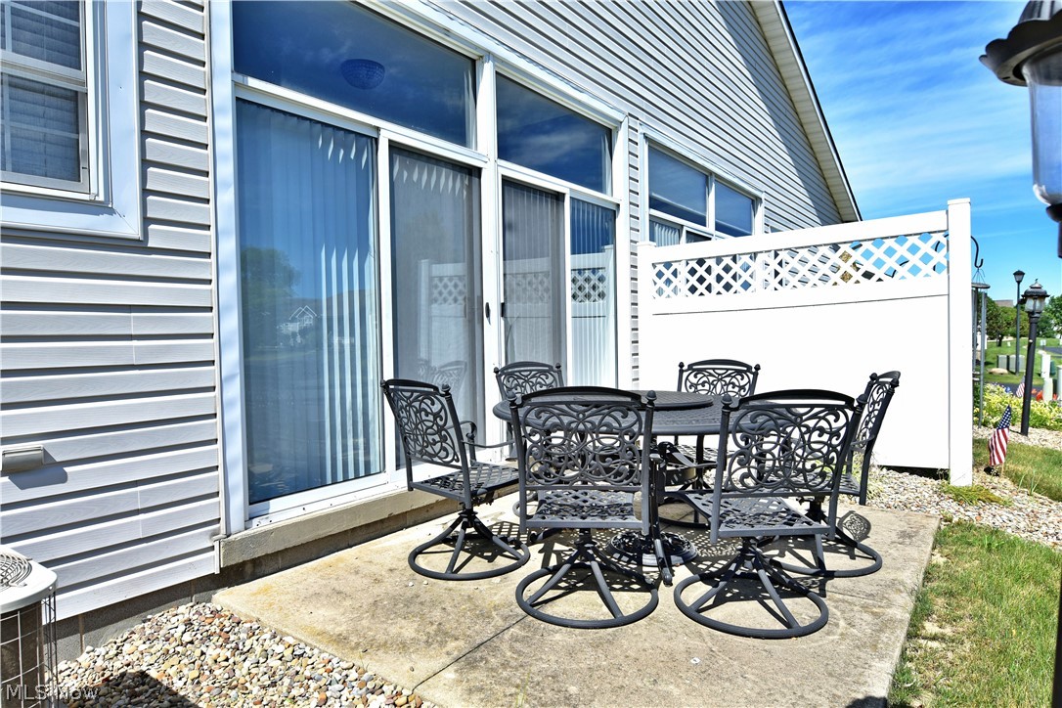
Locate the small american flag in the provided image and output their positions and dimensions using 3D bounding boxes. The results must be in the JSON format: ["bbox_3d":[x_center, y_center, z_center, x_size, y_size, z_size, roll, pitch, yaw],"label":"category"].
[{"bbox_3d":[3.595,0.641,4.750,0.200,0.500,0.100,0,1,37],"label":"small american flag"}]

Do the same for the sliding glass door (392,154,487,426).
[{"bbox_3d":[-0.565,-0.294,3.866,0.060,1.922,0.827,0,1,37],"label":"sliding glass door"}]

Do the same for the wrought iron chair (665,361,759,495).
[{"bbox_3d":[1.048,0.522,3.830,0.610,0.920,0.640,0,2,41],"label":"wrought iron chair"}]

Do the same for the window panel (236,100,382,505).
[{"bbox_3d":[-1.093,-0.253,3.165,0.060,1.906,0.833,0,1,37],"label":"window panel"}]

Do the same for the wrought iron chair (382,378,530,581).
[{"bbox_3d":[-0.329,0.565,3.086,0.640,0.920,0.610,-2,2,-44],"label":"wrought iron chair"}]

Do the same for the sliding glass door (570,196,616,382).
[{"bbox_3d":[0.552,-0.348,5.348,0.060,1.915,0.773,0,1,37],"label":"sliding glass door"}]

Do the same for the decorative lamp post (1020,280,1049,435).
[{"bbox_3d":[6.079,0.041,7.500,0.270,1.870,0.270,3,1,37],"label":"decorative lamp post"}]

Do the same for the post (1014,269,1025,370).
[{"bbox_3d":[16.525,-1.061,21.000,0.340,3.500,0.340,0,1,37],"label":"post"}]

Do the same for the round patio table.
[{"bbox_3d":[0.580,0.630,3.151,1.530,0.750,1.530,-1,1,0],"label":"round patio table"}]

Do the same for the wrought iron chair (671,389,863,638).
[{"bbox_3d":[0.875,0.553,2.472,0.610,0.920,0.640,-1,1,-9],"label":"wrought iron chair"}]

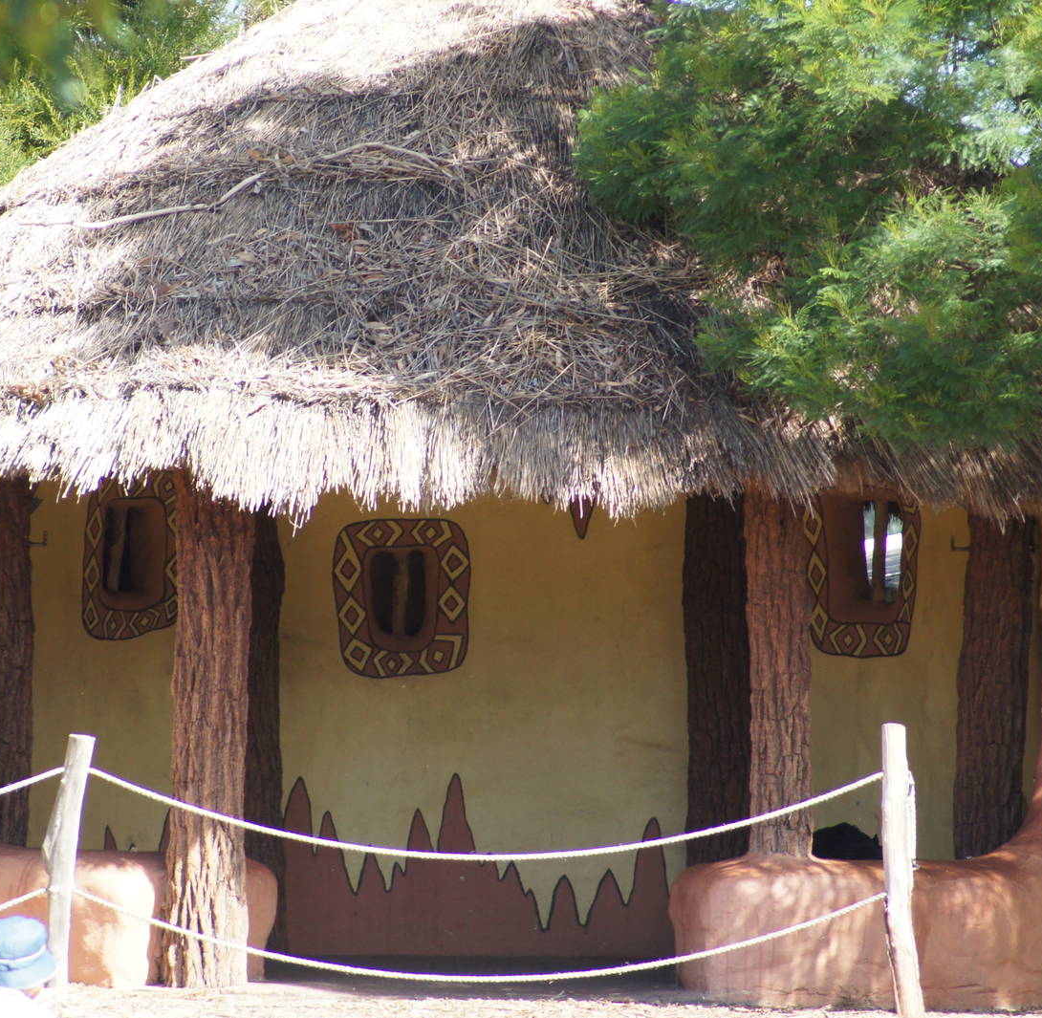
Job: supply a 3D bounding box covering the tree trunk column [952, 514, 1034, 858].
[{"bbox_3d":[1.810,0.803,61.000,0.311,1.684,0.311,0,0,0],"label":"tree trunk column"}]

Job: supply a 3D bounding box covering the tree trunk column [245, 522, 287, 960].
[{"bbox_3d":[-1.046,0.828,61.800,0.278,1.799,0.278,0,0,0],"label":"tree trunk column"}]

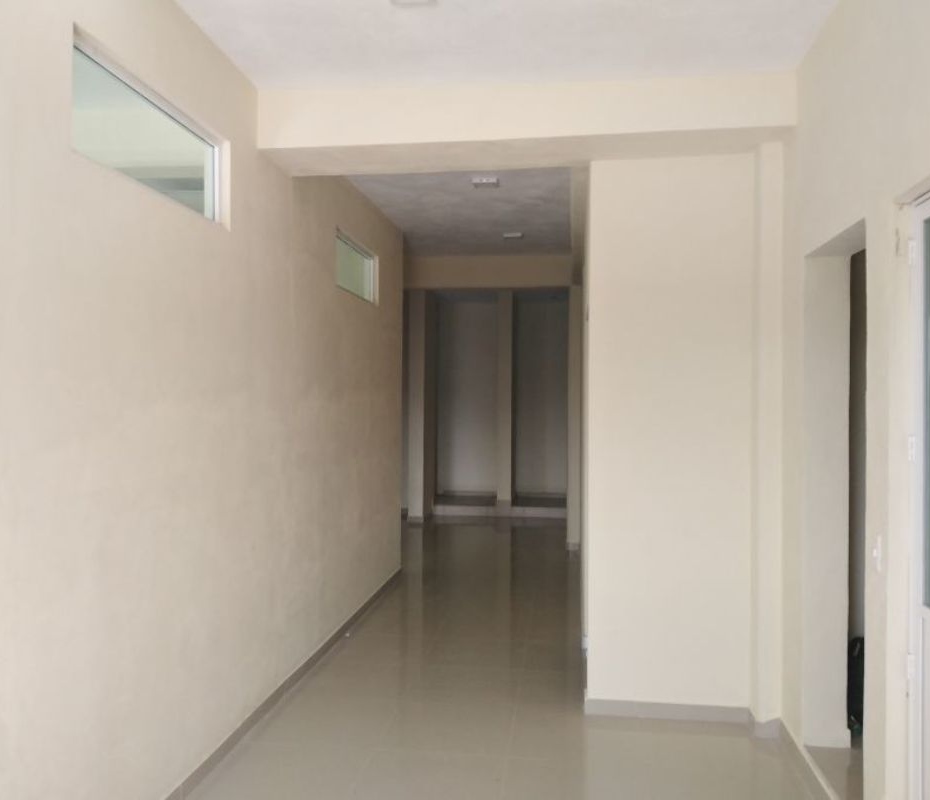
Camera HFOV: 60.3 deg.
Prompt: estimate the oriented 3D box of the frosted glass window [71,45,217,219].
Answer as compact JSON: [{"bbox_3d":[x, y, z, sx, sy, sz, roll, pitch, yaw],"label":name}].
[{"bbox_3d":[-1.194,-0.965,3.046,0.070,0.394,1.138,0,0,7],"label":"frosted glass window"}]

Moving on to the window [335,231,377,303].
[{"bbox_3d":[-0.832,-0.955,5.899,0.070,0.396,1.179,0,0,7],"label":"window"}]

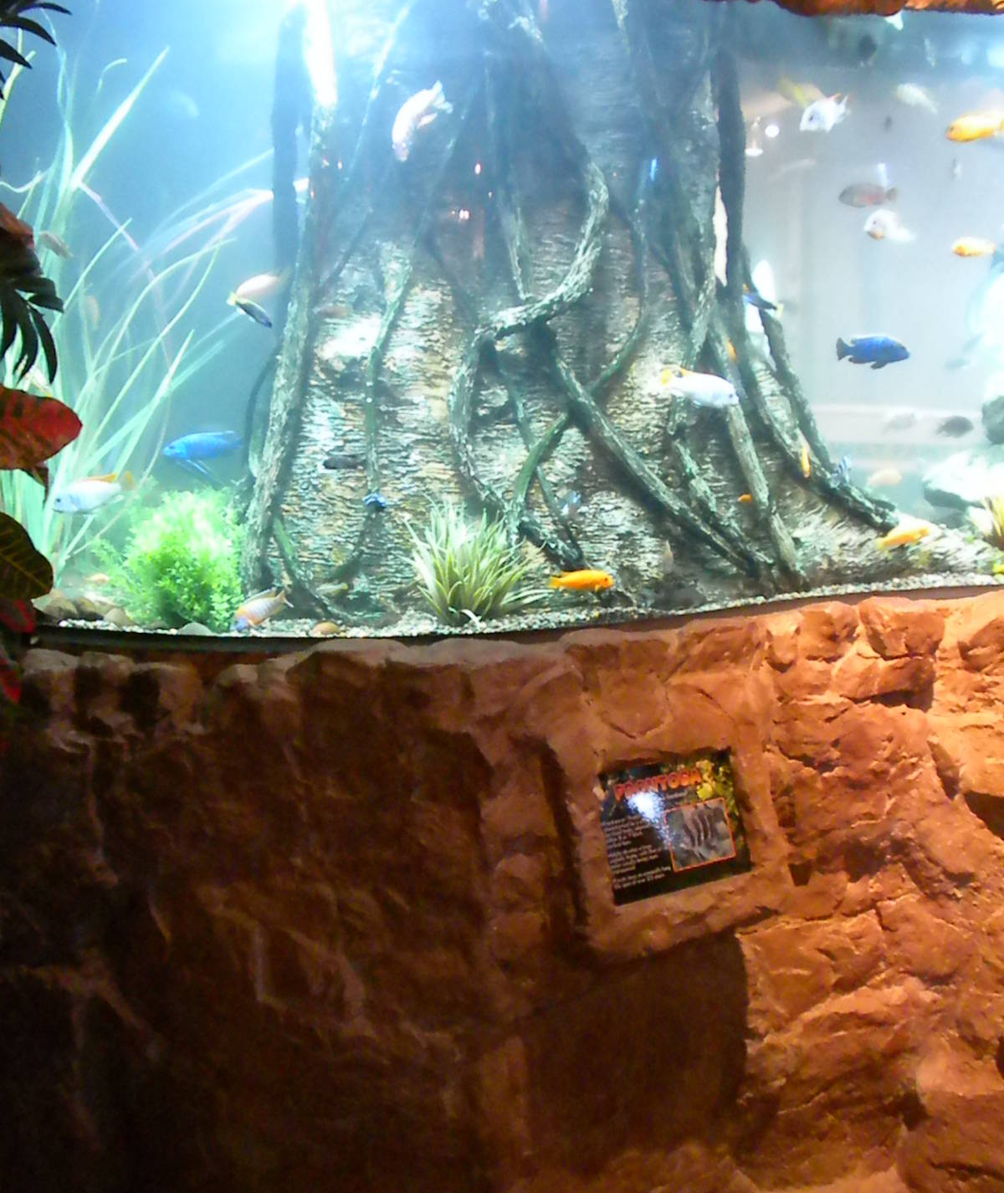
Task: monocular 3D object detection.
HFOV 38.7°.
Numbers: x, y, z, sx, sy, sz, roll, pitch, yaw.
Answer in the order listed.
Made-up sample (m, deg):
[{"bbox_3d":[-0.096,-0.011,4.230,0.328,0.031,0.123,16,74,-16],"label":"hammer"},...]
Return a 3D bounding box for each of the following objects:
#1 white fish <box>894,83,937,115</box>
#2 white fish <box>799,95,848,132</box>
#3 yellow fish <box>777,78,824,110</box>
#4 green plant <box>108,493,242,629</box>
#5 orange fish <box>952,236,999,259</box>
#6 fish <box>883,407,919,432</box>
[{"bbox_3d":[0.753,-0.904,2.600,0.085,0.036,0.027,22,8,-14],"label":"white fish"},{"bbox_3d":[0.545,-0.816,2.420,0.100,0.053,0.033,-30,27,-31],"label":"white fish"},{"bbox_3d":[0.534,-0.895,2.550,0.082,0.038,0.027,25,8,-12],"label":"yellow fish"},{"bbox_3d":[-0.518,-0.056,2.270,0.200,0.210,0.180,0,13,0],"label":"green plant"},{"bbox_3d":[0.844,-0.622,2.550,0.088,0.037,0.027,-9,15,-23],"label":"orange fish"},{"bbox_3d":[0.864,-0.383,3.100,0.083,0.037,0.025,-13,14,-3],"label":"fish"}]

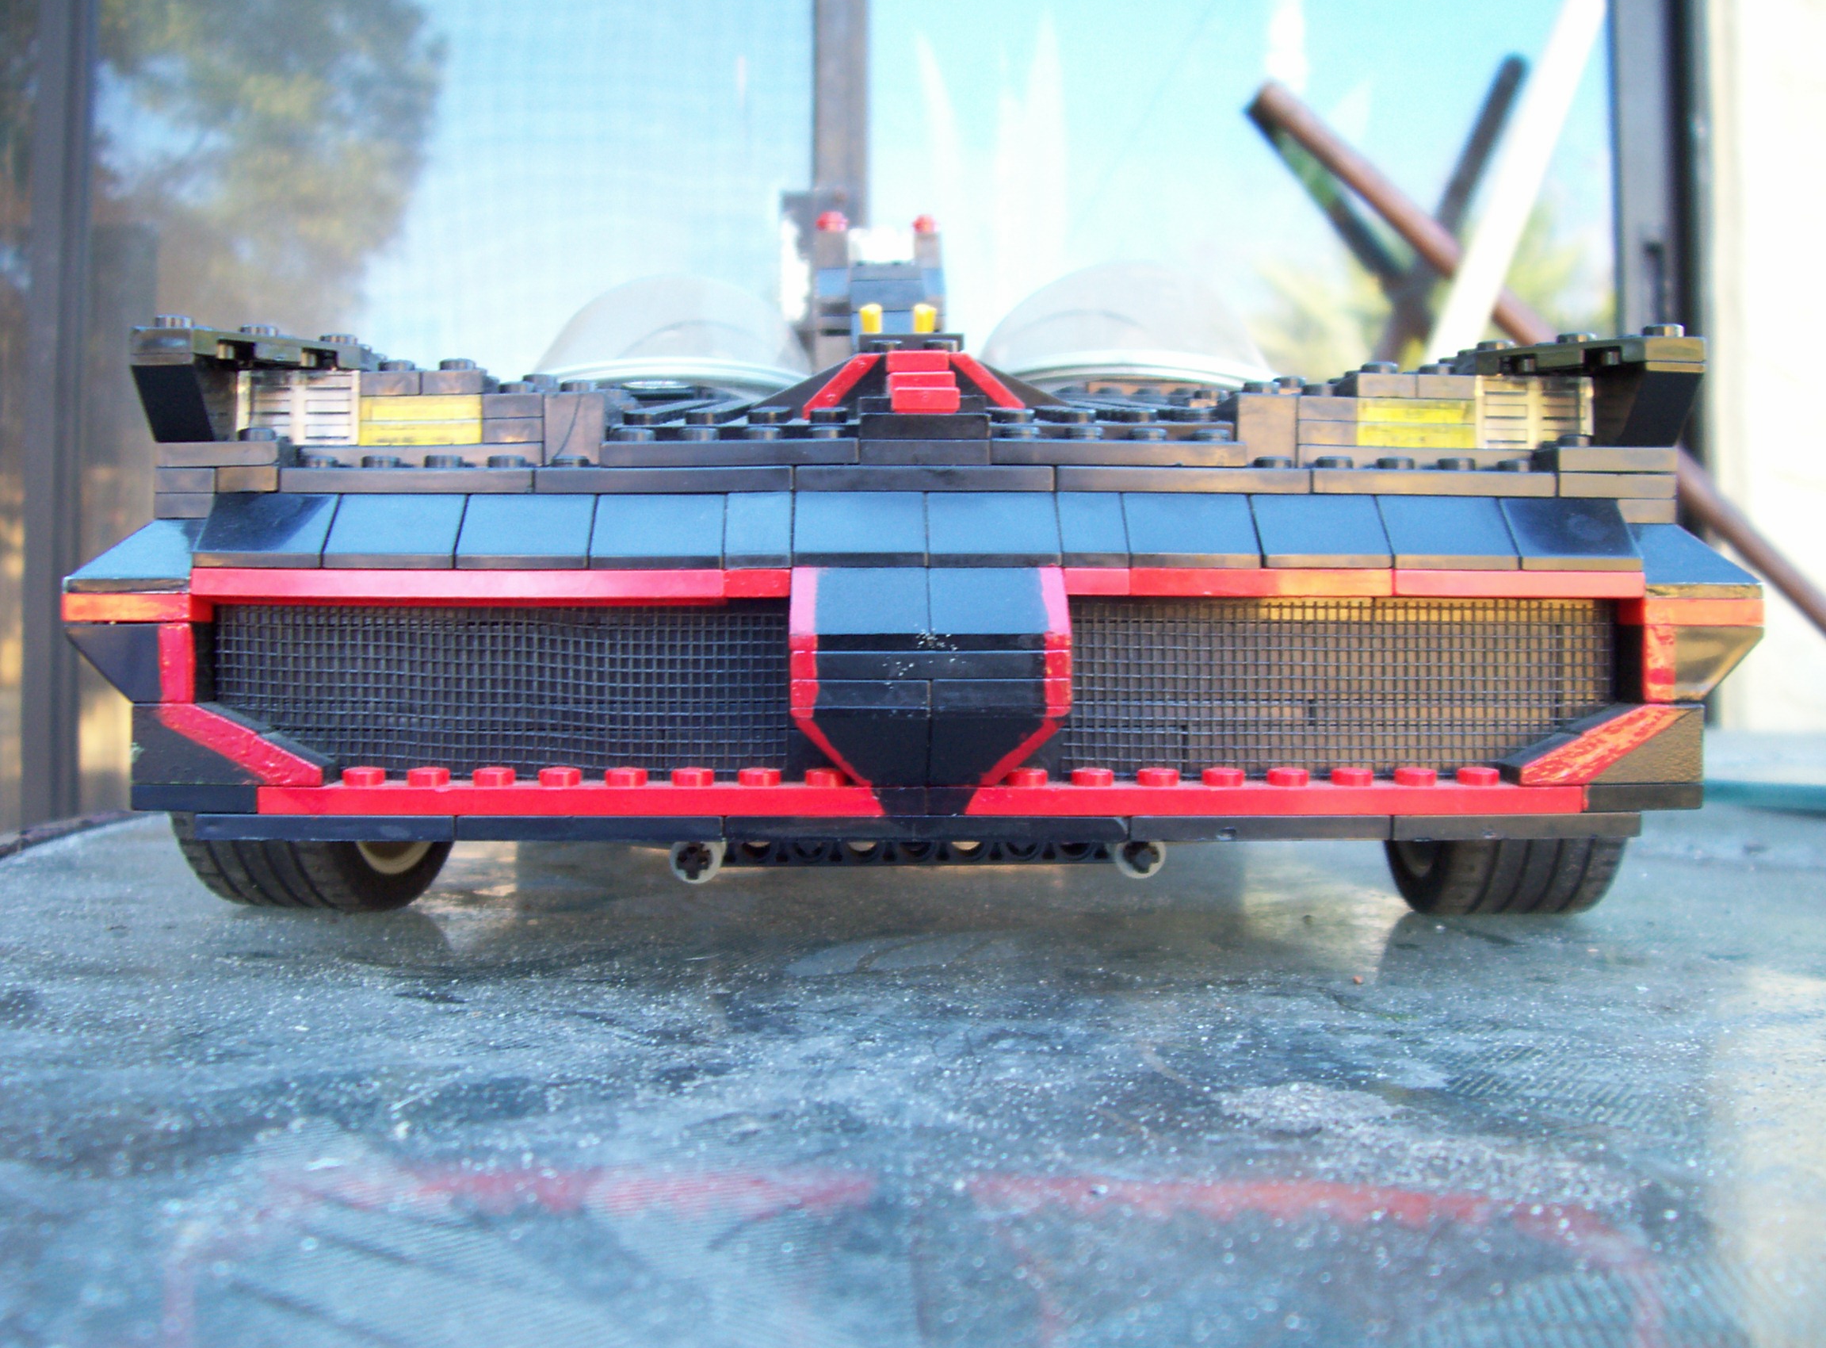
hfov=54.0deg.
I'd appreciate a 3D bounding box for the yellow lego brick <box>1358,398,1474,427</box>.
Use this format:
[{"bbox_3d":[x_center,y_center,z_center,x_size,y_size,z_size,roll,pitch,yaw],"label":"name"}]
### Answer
[{"bbox_3d":[0.065,-0.034,0.235,0.016,0.003,0.008,0,2,-2],"label":"yellow lego brick"}]

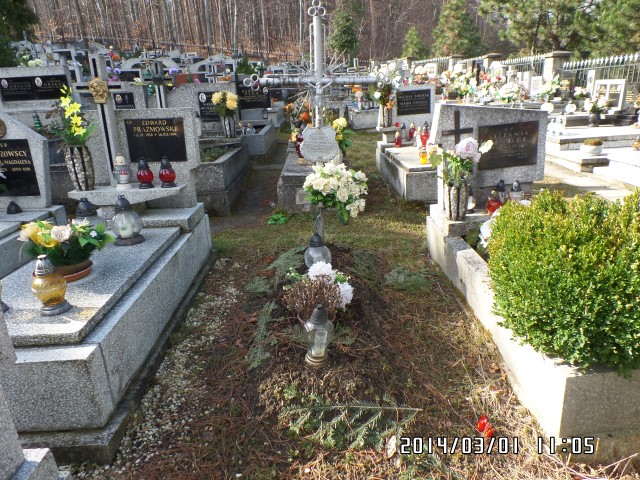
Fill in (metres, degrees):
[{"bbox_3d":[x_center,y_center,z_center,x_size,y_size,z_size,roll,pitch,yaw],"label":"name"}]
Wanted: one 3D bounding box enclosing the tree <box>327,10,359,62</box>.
[{"bbox_3d":[1.651,-14.265,29.879,2.200,4.000,2.200,-1,21,0],"label":"tree"}]

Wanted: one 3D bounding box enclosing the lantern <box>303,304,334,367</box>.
[{"bbox_3d":[-0.001,0.456,2.085,0.142,0.305,0.142,-1,21,0],"label":"lantern"}]

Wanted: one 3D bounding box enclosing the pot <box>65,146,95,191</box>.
[{"bbox_3d":[-1.613,-0.493,2.852,0.185,0.300,0.180,-3,20,0],"label":"pot"}]

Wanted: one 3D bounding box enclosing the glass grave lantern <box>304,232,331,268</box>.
[{"bbox_3d":[-0.018,0.094,3.080,0.185,0.270,0.185,-3,17,0],"label":"glass grave lantern"}]

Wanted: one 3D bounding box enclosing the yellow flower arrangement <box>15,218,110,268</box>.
[{"bbox_3d":[-1.437,0.014,2.400,0.490,0.250,0.370,-3,17,0],"label":"yellow flower arrangement"}]

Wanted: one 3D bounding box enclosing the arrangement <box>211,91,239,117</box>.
[{"bbox_3d":[-1.302,-1.860,5.795,0.370,0.330,0.310,-3,20,0],"label":"arrangement"}]

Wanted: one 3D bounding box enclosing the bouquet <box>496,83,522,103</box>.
[{"bbox_3d":[3.610,-2.810,8.100,0.470,0.360,0.400,-3,17,0],"label":"bouquet"}]

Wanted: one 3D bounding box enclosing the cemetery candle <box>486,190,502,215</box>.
[{"bbox_3d":[1.419,-0.310,3.451,0.128,0.190,0.128,-1,21,0],"label":"cemetery candle"}]

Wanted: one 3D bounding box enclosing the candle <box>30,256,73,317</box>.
[{"bbox_3d":[-1.261,0.210,1.991,0.157,0.280,0.157,-1,21,0],"label":"candle"}]

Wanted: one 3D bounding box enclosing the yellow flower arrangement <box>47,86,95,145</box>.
[{"bbox_3d":[-1.820,-0.908,3.101,0.330,0.420,0.290,-3,17,0],"label":"yellow flower arrangement"}]

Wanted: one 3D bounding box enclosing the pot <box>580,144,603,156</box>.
[{"bbox_3d":[3.864,-1.274,6.051,0.280,0.145,0.280,-2,21,1],"label":"pot"}]

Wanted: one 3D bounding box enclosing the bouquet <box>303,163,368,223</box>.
[{"bbox_3d":[0.114,-0.349,3.128,0.470,0.450,0.390,-3,20,0],"label":"bouquet"}]

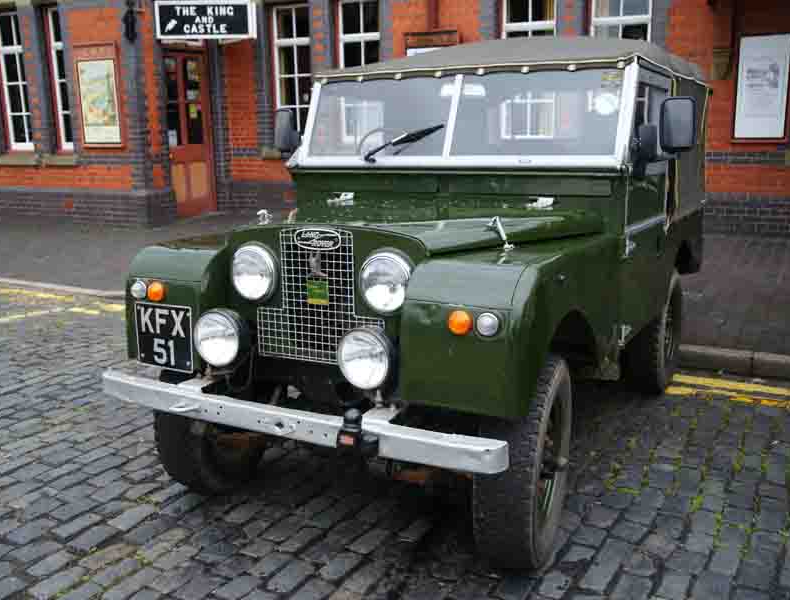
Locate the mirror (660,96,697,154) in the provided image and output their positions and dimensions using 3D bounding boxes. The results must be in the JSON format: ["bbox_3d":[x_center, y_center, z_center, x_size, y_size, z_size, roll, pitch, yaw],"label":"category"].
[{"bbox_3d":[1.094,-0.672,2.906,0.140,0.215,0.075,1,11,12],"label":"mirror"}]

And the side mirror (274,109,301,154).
[{"bbox_3d":[-0.558,-0.860,3.842,0.140,0.220,0.080,10,16,44],"label":"side mirror"}]

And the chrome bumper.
[{"bbox_3d":[-0.382,0.374,2.430,1.575,0.085,0.080,5,13,29],"label":"chrome bumper"}]

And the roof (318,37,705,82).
[{"bbox_3d":[0.812,-1.318,4.261,1.570,0.235,2.180,5,13,29],"label":"roof"}]

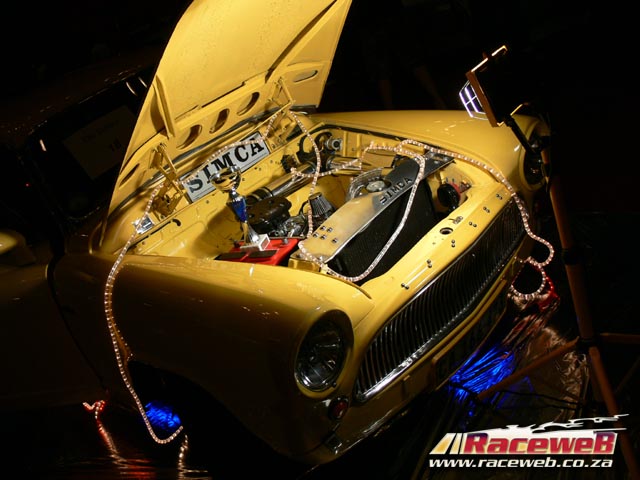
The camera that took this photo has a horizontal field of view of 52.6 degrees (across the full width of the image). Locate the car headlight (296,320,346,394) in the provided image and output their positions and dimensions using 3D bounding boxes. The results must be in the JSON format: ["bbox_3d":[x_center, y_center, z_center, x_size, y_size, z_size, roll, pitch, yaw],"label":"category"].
[{"bbox_3d":[-0.015,0.290,1.647,0.100,0.185,0.185,4,31,44],"label":"car headlight"}]

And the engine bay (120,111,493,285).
[{"bbox_3d":[0.022,-0.005,2.390,0.970,0.480,1.080,4,31,44],"label":"engine bay"}]

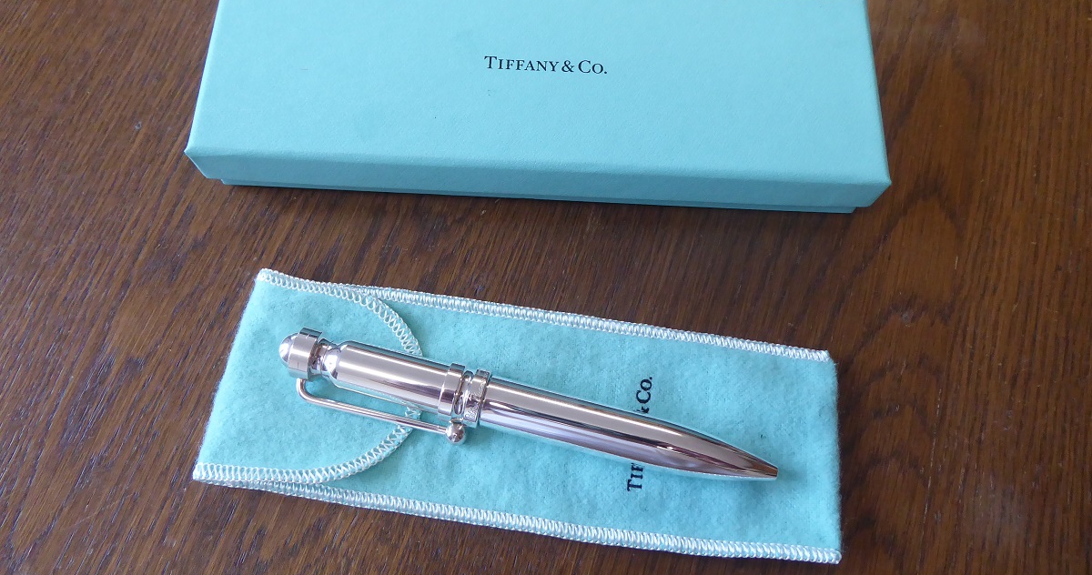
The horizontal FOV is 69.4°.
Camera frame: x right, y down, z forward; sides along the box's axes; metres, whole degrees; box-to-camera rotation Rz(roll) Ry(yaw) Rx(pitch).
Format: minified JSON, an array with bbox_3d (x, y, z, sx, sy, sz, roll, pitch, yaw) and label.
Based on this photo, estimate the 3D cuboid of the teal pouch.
[{"bbox_3d":[-0.004,0.032,0.203,0.158,0.004,0.055,7,69,1],"label":"teal pouch"}]

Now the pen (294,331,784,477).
[{"bbox_3d":[-0.006,0.032,0.193,0.126,0.015,0.020,13,70,3],"label":"pen"}]

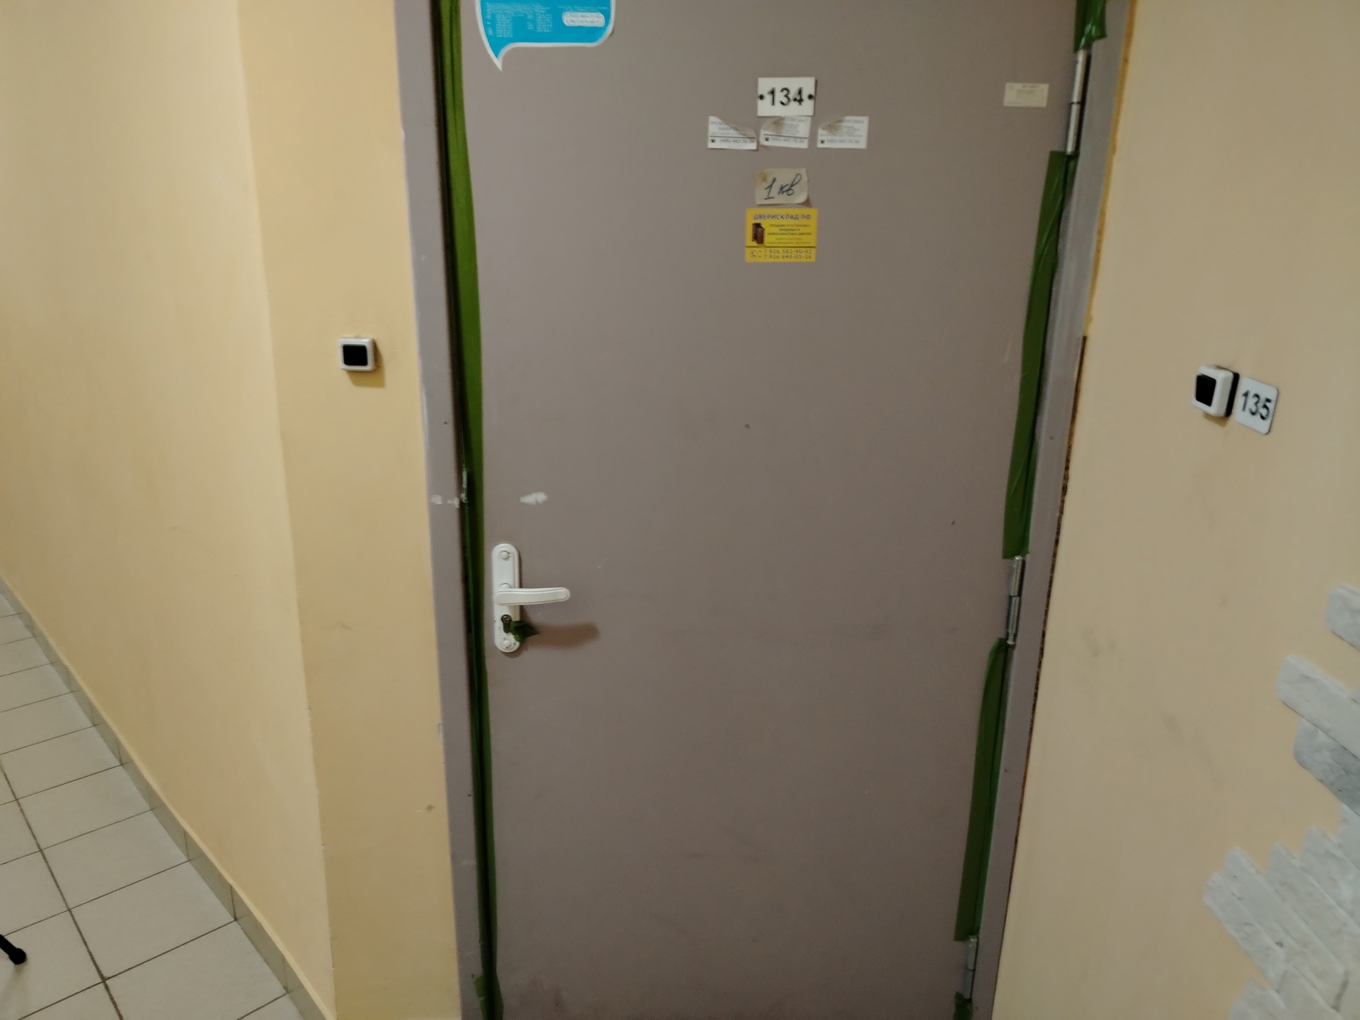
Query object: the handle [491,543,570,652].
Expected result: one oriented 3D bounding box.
[{"bbox_3d":[-0.234,0.150,1.484,0.129,0.187,0.060,1,16,1],"label":"handle"}]

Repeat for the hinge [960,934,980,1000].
[{"bbox_3d":[0.548,0.870,1.783,0.020,0.148,0.020,0,17,-3],"label":"hinge"}]

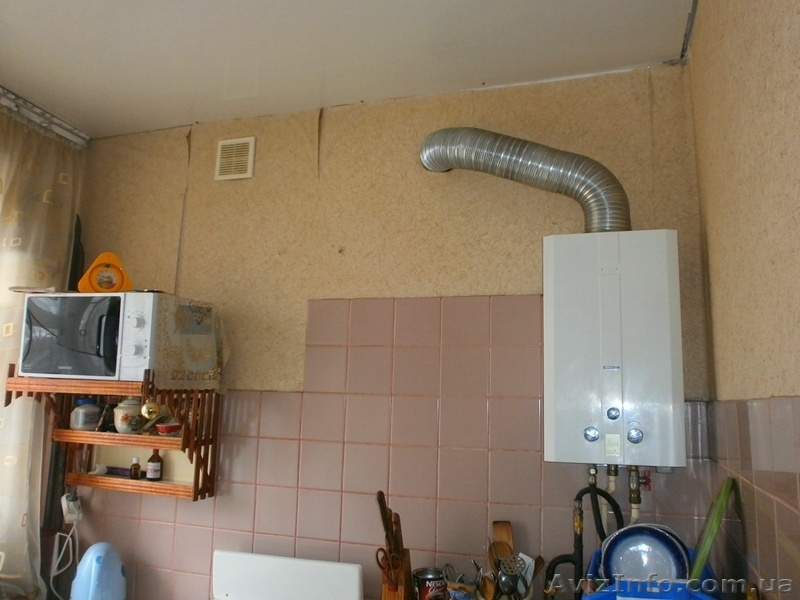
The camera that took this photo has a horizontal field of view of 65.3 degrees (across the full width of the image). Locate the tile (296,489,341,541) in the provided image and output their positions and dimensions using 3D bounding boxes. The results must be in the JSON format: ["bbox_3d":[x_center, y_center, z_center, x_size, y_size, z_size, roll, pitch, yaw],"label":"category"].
[{"bbox_3d":[-0.253,0.676,1.966,0.150,0.150,0.008,-1,-9,18],"label":"tile"}]

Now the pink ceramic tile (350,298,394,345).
[{"bbox_3d":[-0.089,0.072,2.006,0.150,0.150,0.008,-1,-9,18],"label":"pink ceramic tile"}]

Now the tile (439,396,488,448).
[{"bbox_3d":[0.191,0.366,1.871,0.150,0.150,0.010,-1,-9,18],"label":"tile"}]

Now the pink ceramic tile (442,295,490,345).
[{"bbox_3d":[0.202,0.066,1.910,0.150,0.150,0.008,-1,-9,18],"label":"pink ceramic tile"}]

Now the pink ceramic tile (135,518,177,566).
[{"bbox_3d":[-0.832,0.836,2.134,0.150,0.150,0.008,-1,-9,18],"label":"pink ceramic tile"}]

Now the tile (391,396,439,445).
[{"bbox_3d":[0.047,0.370,1.914,0.150,0.150,0.008,-1,-9,18],"label":"tile"}]

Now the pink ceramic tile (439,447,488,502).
[{"bbox_3d":[0.189,0.518,1.855,0.150,0.150,0.010,-1,-9,17],"label":"pink ceramic tile"}]

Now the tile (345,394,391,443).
[{"bbox_3d":[-0.099,0.372,1.964,0.150,0.150,0.010,-1,-9,18],"label":"tile"}]

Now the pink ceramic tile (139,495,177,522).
[{"bbox_3d":[-0.829,0.685,2.157,0.150,0.150,0.008,-1,-9,18],"label":"pink ceramic tile"}]

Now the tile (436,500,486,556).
[{"bbox_3d":[0.183,0.667,1.829,0.150,0.150,0.010,-1,-9,18],"label":"tile"}]

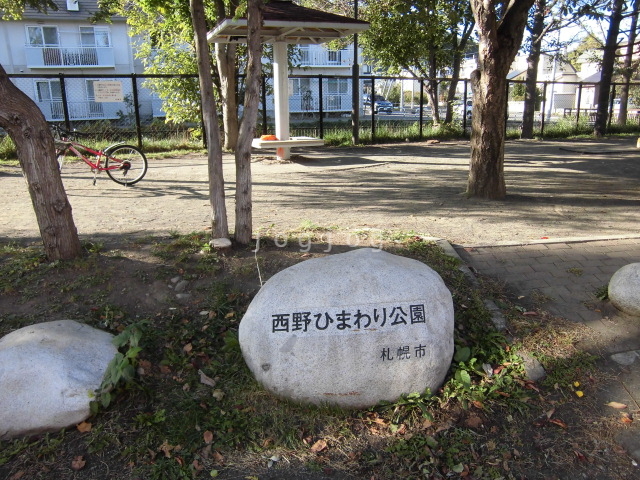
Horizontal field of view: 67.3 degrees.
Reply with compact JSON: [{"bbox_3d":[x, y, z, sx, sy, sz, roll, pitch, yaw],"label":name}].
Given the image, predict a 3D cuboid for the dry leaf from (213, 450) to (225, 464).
[{"bbox_3d":[-0.442,0.947,2.093,0.045,0.020,0.070,-12,18,-36],"label":"dry leaf"}]

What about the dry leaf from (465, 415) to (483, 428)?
[{"bbox_3d":[0.726,0.858,2.272,0.080,0.025,0.075,2,15,13],"label":"dry leaf"}]

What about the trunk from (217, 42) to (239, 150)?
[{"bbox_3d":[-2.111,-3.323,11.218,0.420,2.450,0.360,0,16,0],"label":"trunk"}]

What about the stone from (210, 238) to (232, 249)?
[{"bbox_3d":[-0.821,0.029,3.986,0.170,0.060,0.110,0,16,0],"label":"stone"}]

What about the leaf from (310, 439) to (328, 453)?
[{"bbox_3d":[-0.002,0.920,2.148,0.080,0.025,0.050,-12,18,-35],"label":"leaf"}]

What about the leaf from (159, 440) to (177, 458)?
[{"bbox_3d":[-0.678,0.928,2.129,0.075,0.025,0.085,-8,16,-23],"label":"leaf"}]

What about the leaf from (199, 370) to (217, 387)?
[{"bbox_3d":[-0.597,0.738,2.552,0.065,0.030,0.115,-10,19,-31],"label":"leaf"}]

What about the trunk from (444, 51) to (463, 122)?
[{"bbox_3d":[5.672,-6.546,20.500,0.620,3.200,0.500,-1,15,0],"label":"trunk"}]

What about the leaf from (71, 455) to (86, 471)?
[{"bbox_3d":[-1.045,0.968,2.083,0.060,0.020,0.070,0,16,0],"label":"leaf"}]

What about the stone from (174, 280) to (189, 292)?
[{"bbox_3d":[-0.988,0.333,3.437,0.090,0.050,0.085,0,16,0],"label":"stone"}]

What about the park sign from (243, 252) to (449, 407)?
[{"bbox_3d":[0.142,0.431,2.572,1.090,0.690,0.610,-2,15,-4],"label":"park sign"}]

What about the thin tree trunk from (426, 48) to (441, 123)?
[{"bbox_3d":[4.049,-5.484,17.149,0.360,2.650,0.330,0,16,0],"label":"thin tree trunk"}]

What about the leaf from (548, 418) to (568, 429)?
[{"bbox_3d":[1.122,0.865,2.261,0.095,0.025,0.040,9,18,34],"label":"leaf"}]

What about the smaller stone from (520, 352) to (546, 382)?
[{"bbox_3d":[1.152,0.688,2.593,0.110,0.090,0.160,-3,15,-7],"label":"smaller stone"}]

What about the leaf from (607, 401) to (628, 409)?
[{"bbox_3d":[1.502,0.836,2.432,0.105,0.015,0.042,3,17,11],"label":"leaf"}]

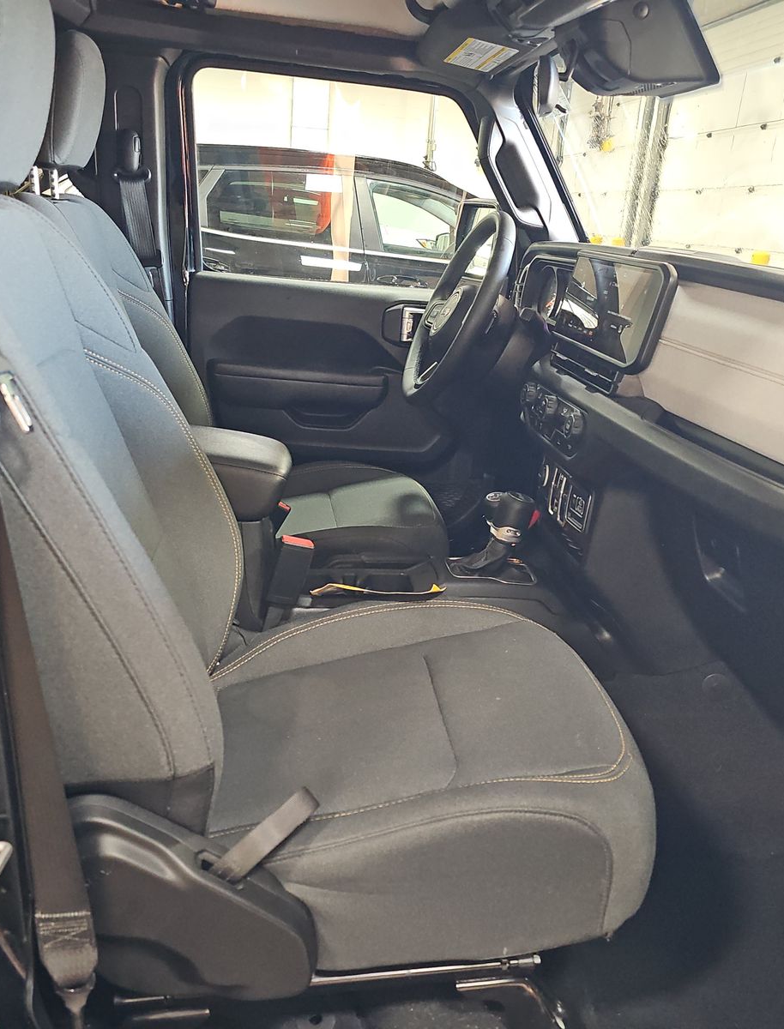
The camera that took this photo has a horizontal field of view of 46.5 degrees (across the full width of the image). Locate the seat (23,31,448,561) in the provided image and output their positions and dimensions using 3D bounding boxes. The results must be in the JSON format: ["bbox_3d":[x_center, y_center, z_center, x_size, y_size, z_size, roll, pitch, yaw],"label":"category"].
[{"bbox_3d":[-0.291,-0.316,1.662,0.830,0.980,0.520,1,18,-8],"label":"seat"}]

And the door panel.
[{"bbox_3d":[-0.138,-0.303,2.054,0.630,0.430,0.100,1,18,-8],"label":"door panel"}]

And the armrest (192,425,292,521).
[{"bbox_3d":[-0.281,-0.065,1.353,0.270,0.107,0.200,1,18,-8],"label":"armrest"}]

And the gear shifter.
[{"bbox_3d":[0.161,0.027,1.425,0.115,0.135,0.095,1,18,-8],"label":"gear shifter"}]

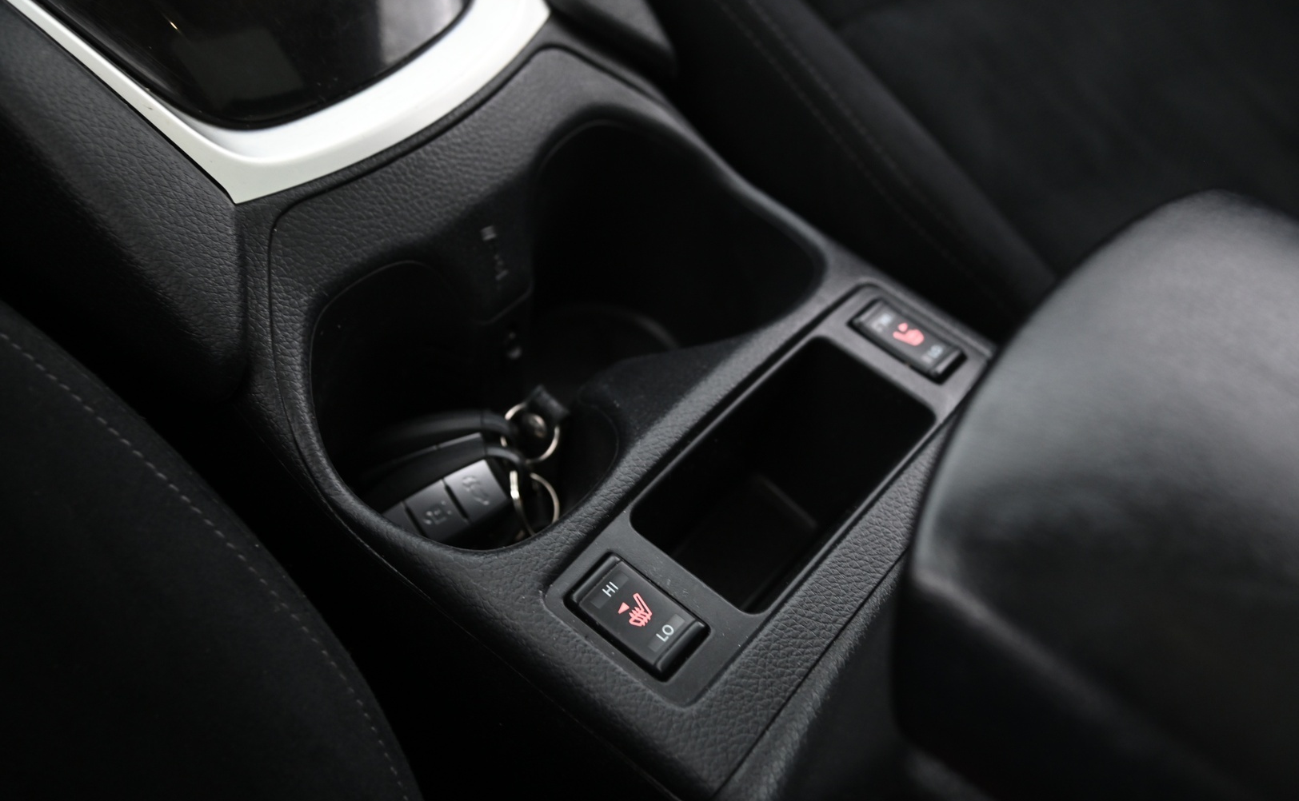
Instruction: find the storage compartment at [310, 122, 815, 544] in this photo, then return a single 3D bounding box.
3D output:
[{"bbox_3d":[-0.035,-0.004,0.545,0.106,0.074,0.198,35,50,17],"label":"storage compartment"}]

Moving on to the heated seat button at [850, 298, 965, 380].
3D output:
[{"bbox_3d":[0.088,-0.020,0.543,0.036,0.009,0.021,35,50,17],"label":"heated seat button"}]

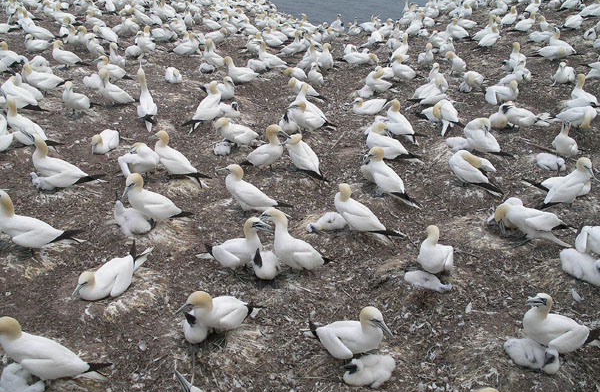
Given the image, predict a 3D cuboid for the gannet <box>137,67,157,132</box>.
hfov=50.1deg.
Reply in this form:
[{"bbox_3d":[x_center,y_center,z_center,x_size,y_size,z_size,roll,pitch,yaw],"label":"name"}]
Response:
[{"bbox_3d":[-1.907,-1.241,7.968,0.220,0.740,0.480,-6,26,-12],"label":"gannet"}]

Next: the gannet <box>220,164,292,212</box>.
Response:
[{"bbox_3d":[-0.381,-0.023,5.234,0.709,0.440,0.220,10,27,20],"label":"gannet"}]

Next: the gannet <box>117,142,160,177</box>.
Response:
[{"bbox_3d":[-1.601,-0.372,6.421,0.500,0.380,0.320,11,27,23],"label":"gannet"}]

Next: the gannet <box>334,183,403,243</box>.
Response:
[{"bbox_3d":[0.579,0.142,5.412,0.640,0.460,0.220,10,27,21],"label":"gannet"}]

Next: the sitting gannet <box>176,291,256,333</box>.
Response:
[{"bbox_3d":[-0.473,0.676,3.815,0.531,0.321,0.240,-10,27,-21],"label":"sitting gannet"}]

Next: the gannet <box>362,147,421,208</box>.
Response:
[{"bbox_3d":[0.803,-0.189,5.623,0.599,0.429,0.220,18,31,34],"label":"gannet"}]

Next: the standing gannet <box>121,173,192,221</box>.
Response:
[{"bbox_3d":[-1.138,0.028,5.123,0.594,0.437,0.220,3,25,5],"label":"standing gannet"}]

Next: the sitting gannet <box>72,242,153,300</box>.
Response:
[{"bbox_3d":[-1.238,0.492,4.275,0.540,0.280,0.250,-14,28,-27],"label":"sitting gannet"}]

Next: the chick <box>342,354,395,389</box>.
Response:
[{"bbox_3d":[0.370,0.903,3.491,0.331,0.171,0.180,-11,27,-23],"label":"chick"}]

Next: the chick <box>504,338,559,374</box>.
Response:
[{"bbox_3d":[1.419,0.973,3.936,0.360,0.165,0.210,14,28,27],"label":"chick"}]

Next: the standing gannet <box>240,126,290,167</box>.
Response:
[{"bbox_3d":[-0.335,-0.483,6.240,0.491,0.459,0.220,8,26,16],"label":"standing gannet"}]

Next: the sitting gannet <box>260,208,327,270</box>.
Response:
[{"bbox_3d":[-0.022,0.295,4.449,0.512,0.499,0.220,-4,25,-9],"label":"sitting gannet"}]

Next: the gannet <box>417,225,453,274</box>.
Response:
[{"bbox_3d":[1.001,0.309,4.582,0.240,0.361,0.570,10,27,20],"label":"gannet"}]

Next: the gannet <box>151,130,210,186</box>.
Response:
[{"bbox_3d":[-1.126,-0.364,5.976,0.688,0.460,0.220,11,27,22],"label":"gannet"}]

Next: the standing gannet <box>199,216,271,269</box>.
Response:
[{"bbox_3d":[-0.489,0.373,4.873,0.600,0.450,0.210,6,26,12],"label":"standing gannet"}]

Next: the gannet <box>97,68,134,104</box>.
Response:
[{"bbox_3d":[-2.446,-1.481,8.664,0.600,0.420,0.220,3,25,7],"label":"gannet"}]

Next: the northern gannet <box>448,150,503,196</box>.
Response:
[{"bbox_3d":[1.786,-0.246,6.553,0.610,0.370,0.220,14,28,27],"label":"northern gannet"}]

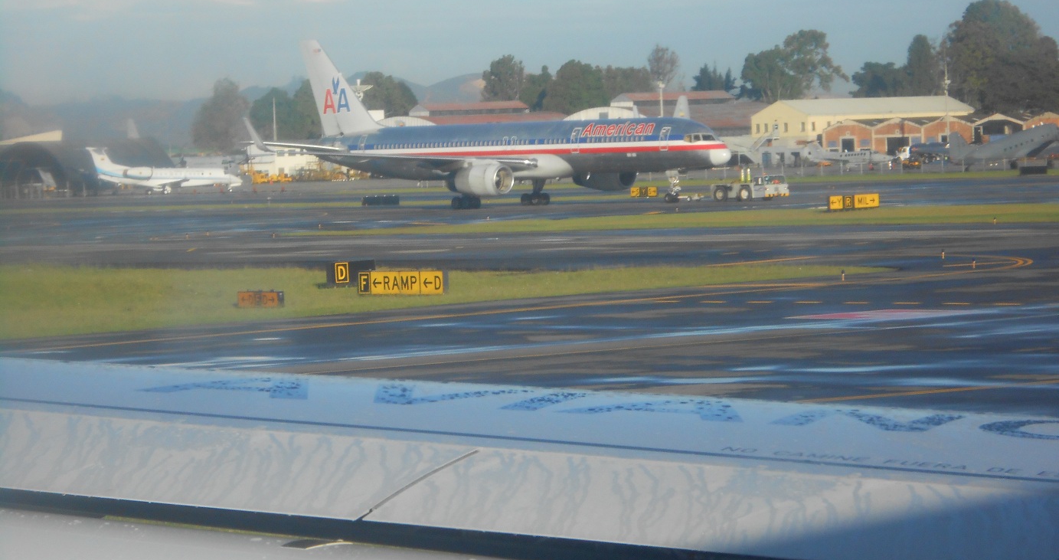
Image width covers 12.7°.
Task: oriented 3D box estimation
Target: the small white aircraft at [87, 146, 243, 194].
[{"bbox_3d":[-54.343,-16.470,715.570,26.300,6.760,20.800,-2,2,-27],"label":"small white aircraft"}]

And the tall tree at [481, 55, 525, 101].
[{"bbox_3d":[-5.194,-33.063,959.685,8.650,24.220,8.220,-2,1,0],"label":"tall tree"}]

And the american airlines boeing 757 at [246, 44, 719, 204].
[{"bbox_3d":[-1.869,-12.302,363.204,41.000,13.600,47.300,-3,2,-44],"label":"american airlines boeing 757"}]

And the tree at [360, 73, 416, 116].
[{"bbox_3d":[-27.000,-29.688,919.729,11.170,20.830,10.610,-2,1,0],"label":"tree"}]

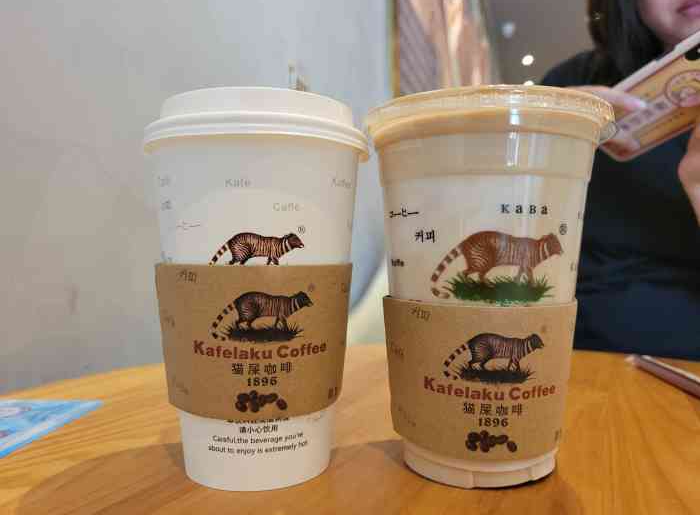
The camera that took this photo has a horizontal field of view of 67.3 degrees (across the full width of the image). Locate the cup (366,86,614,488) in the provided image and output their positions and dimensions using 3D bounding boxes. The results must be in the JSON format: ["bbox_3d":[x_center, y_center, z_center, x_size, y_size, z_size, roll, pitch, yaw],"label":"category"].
[{"bbox_3d":[0.058,0.014,0.236,0.102,0.151,0.102,1,2,0],"label":"cup"}]

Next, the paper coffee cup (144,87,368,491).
[{"bbox_3d":[-0.039,0.013,0.229,0.093,0.150,0.093,1,2,0],"label":"paper coffee cup"}]

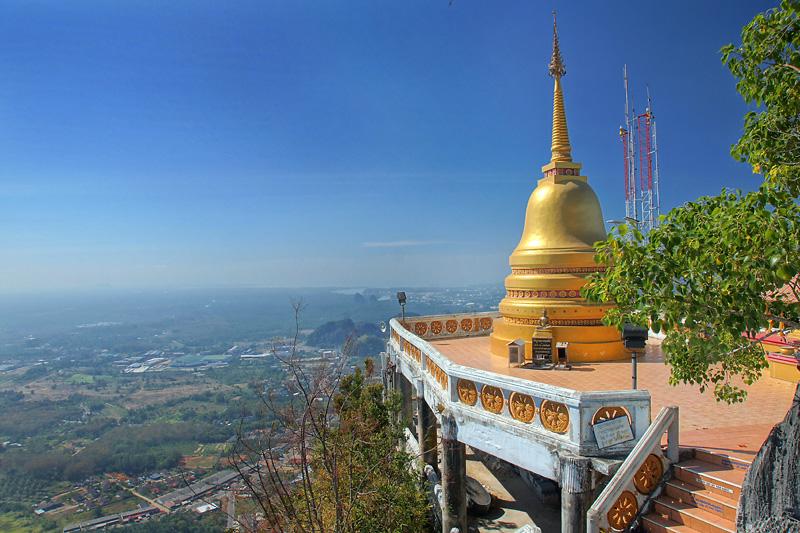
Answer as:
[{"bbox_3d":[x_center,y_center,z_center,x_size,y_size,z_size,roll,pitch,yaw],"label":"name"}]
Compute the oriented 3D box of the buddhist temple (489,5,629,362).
[{"bbox_3d":[5.369,-2.880,17.733,5.090,11.300,5.090,-2,-1,0],"label":"buddhist temple"}]

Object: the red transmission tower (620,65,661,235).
[{"bbox_3d":[12.932,-4.143,28.502,2.000,13.450,2.100,-2,-1,0],"label":"red transmission tower"}]

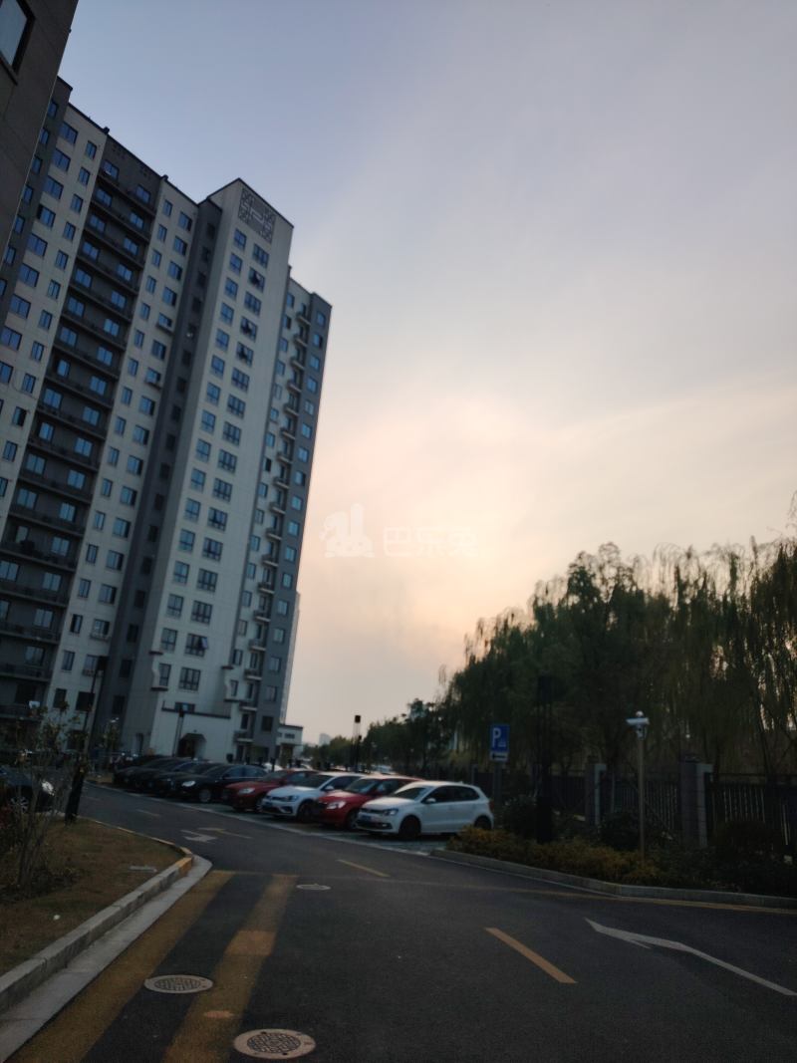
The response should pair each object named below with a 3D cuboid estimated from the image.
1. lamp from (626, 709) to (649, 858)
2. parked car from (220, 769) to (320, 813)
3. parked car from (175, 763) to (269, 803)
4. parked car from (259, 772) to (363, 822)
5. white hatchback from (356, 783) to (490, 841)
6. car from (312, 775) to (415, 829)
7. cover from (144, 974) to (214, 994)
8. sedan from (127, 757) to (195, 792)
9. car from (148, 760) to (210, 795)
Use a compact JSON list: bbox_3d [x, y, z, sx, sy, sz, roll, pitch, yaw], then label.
[{"bbox_3d":[4.098,4.466,12.538,0.420,2.775,0.240,5,-19,0],"label":"lamp"},{"bbox_3d":[-4.027,9.292,26.474,4.450,1.480,1.790,18,-23,-34],"label":"parked car"},{"bbox_3d":[-6.616,10.106,29.456,4.650,1.470,1.800,16,-22,-31],"label":"parked car"},{"bbox_3d":[-2.300,8.645,24.103,4.260,1.470,1.800,18,-23,-34],"label":"parked car"},{"bbox_3d":[0.753,7.609,20.149,3.980,1.460,1.690,18,-23,-34],"label":"white hatchback"},{"bbox_3d":[-0.722,8.130,22.151,4.350,1.550,1.790,18,-23,-34],"label":"car"},{"bbox_3d":[-1.432,2.974,4.800,0.450,0.040,0.450,5,-19,0],"label":"cover"},{"bbox_3d":[-10.174,11.335,34.014,4.700,1.480,1.810,15,-22,-28],"label":"sedan"},{"bbox_3d":[-8.370,10.718,31.737,4.650,1.480,1.800,16,-22,-29],"label":"car"}]

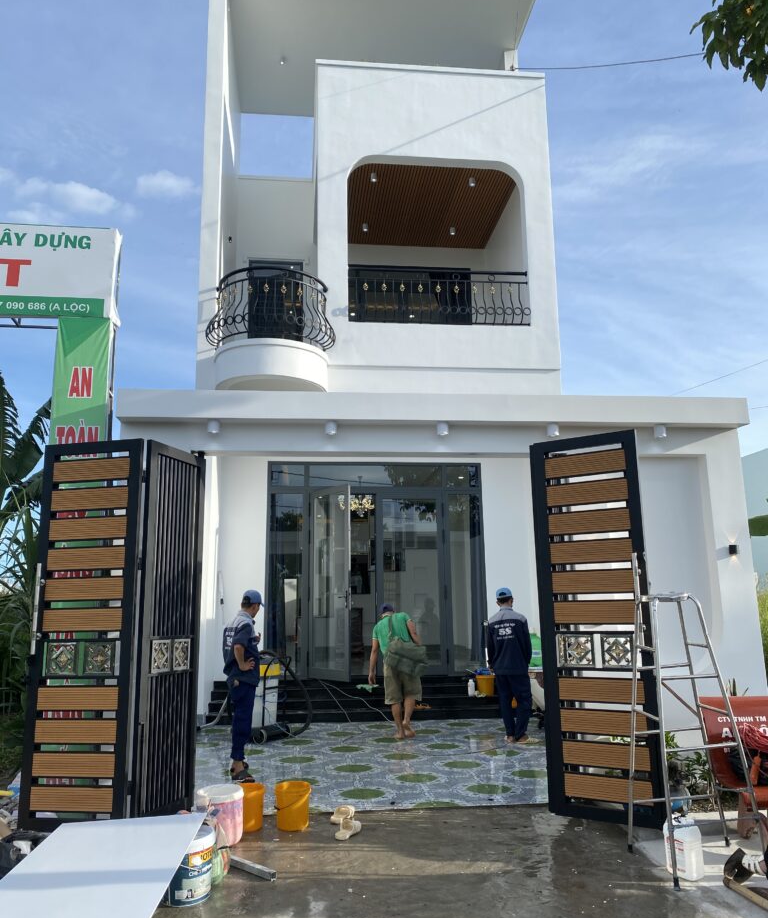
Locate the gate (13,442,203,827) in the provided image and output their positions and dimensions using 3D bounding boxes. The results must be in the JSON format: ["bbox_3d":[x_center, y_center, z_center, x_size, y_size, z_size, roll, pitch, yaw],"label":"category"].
[{"bbox_3d":[-1.868,1.174,5.378,0.956,2.547,0.735,-2,-11,6],"label":"gate"}]

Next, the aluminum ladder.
[{"bbox_3d":[1.781,1.546,4.475,0.604,1.527,0.656,0,-11,-2],"label":"aluminum ladder"}]

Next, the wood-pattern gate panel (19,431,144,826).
[{"bbox_3d":[-2.099,1.176,5.381,0.798,2.646,0.071,-3,-12,10],"label":"wood-pattern gate panel"}]

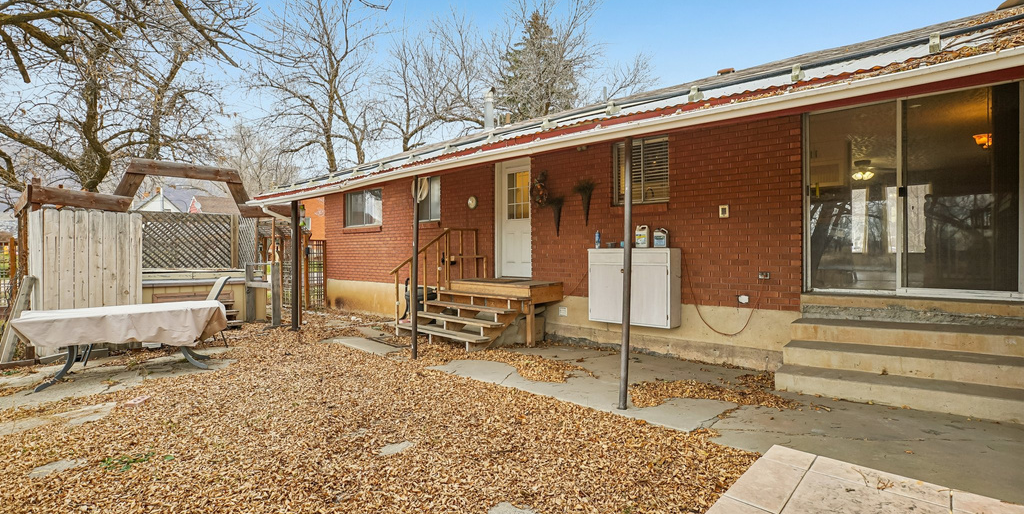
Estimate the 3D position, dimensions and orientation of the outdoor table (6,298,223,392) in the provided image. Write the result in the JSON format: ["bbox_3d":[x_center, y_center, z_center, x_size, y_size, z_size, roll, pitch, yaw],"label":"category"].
[{"bbox_3d":[-4.540,1.007,5.770,1.880,0.770,0.980,0,0,-34],"label":"outdoor table"}]

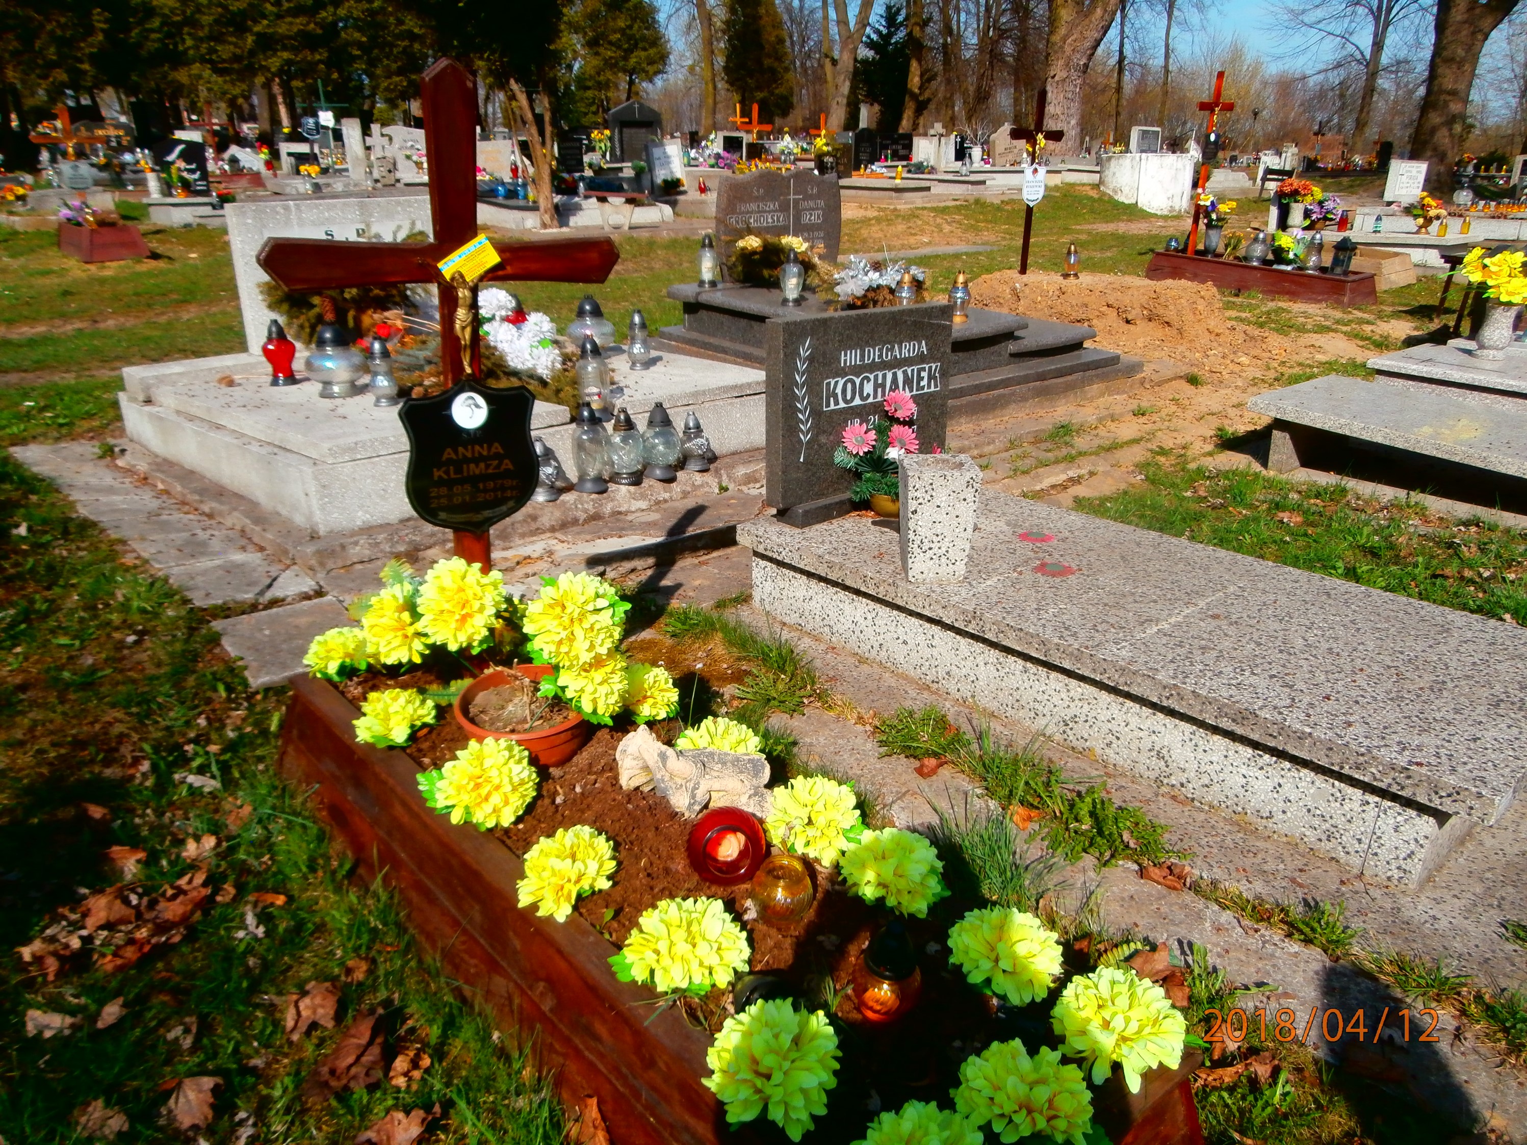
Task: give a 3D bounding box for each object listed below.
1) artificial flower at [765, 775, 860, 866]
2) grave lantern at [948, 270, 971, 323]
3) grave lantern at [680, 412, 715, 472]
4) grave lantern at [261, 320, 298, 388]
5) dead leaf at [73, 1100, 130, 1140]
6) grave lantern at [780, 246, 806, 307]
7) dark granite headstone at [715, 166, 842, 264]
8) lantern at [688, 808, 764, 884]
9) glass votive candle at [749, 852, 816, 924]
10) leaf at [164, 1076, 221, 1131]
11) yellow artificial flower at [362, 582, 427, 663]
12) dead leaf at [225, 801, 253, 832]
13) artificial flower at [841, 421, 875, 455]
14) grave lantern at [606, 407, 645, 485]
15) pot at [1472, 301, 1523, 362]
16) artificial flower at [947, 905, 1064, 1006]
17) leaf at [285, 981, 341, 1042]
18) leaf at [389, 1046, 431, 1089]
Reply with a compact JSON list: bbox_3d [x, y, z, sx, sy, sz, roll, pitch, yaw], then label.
[{"bbox_3d":[0.073,0.369,1.570,0.145,0.120,0.140,1,21,3],"label":"artificial flower"},{"bbox_3d":[1.082,-1.514,5.809,0.120,0.280,0.120,0,20,0],"label":"grave lantern"},{"bbox_3d":[-0.257,-0.511,4.104,0.112,0.220,0.112,0,21,0],"label":"grave lantern"},{"bbox_3d":[-2.174,-0.975,4.737,0.155,0.280,0.155,0,20,0],"label":"grave lantern"},{"bbox_3d":[-0.844,0.697,1.350,0.075,0.030,0.070,0,21,0],"label":"dead leaf"},{"bbox_3d":[0.176,-1.798,6.411,0.148,0.335,0.148,0,21,0],"label":"grave lantern"},{"bbox_3d":[0.091,-2.138,6.358,0.934,0.502,0.075,-16,26,-36],"label":"dark granite headstone"},{"bbox_3d":[-0.058,0.421,1.630,0.118,0.118,0.110,0,-8,-2],"label":"lantern"},{"bbox_3d":[0.026,0.438,1.470,0.090,0.090,0.090,0,21,0],"label":"glass votive candle"},{"bbox_3d":[-0.771,0.718,1.430,0.072,0.027,0.076,-14,25,-33],"label":"leaf"},{"bbox_3d":[-0.705,0.100,2.040,0.140,0.150,0.125,-8,22,-19],"label":"yellow artificial flower"},{"bbox_3d":[-1.035,0.481,2.089,0.065,0.030,0.065,0,21,0],"label":"dead leaf"},{"bbox_3d":[0.274,-0.390,3.080,0.101,0.099,0.035,-1,14,-4],"label":"artificial flower"},{"bbox_3d":[-0.508,-0.469,3.909,0.129,0.277,0.129,0,21,0],"label":"grave lantern"},{"bbox_3d":[3.370,-1.109,4.838,0.180,0.270,0.180,0,20,0],"label":"pot"},{"bbox_3d":[0.315,0.500,1.380,0.142,0.105,0.142,6,22,15],"label":"artificial flower"},{"bbox_3d":[-0.665,0.647,1.558,0.085,0.040,0.105,0,21,0],"label":"leaf"},{"bbox_3d":[-0.499,0.696,1.490,0.058,0.030,0.060,-8,23,-22],"label":"leaf"}]

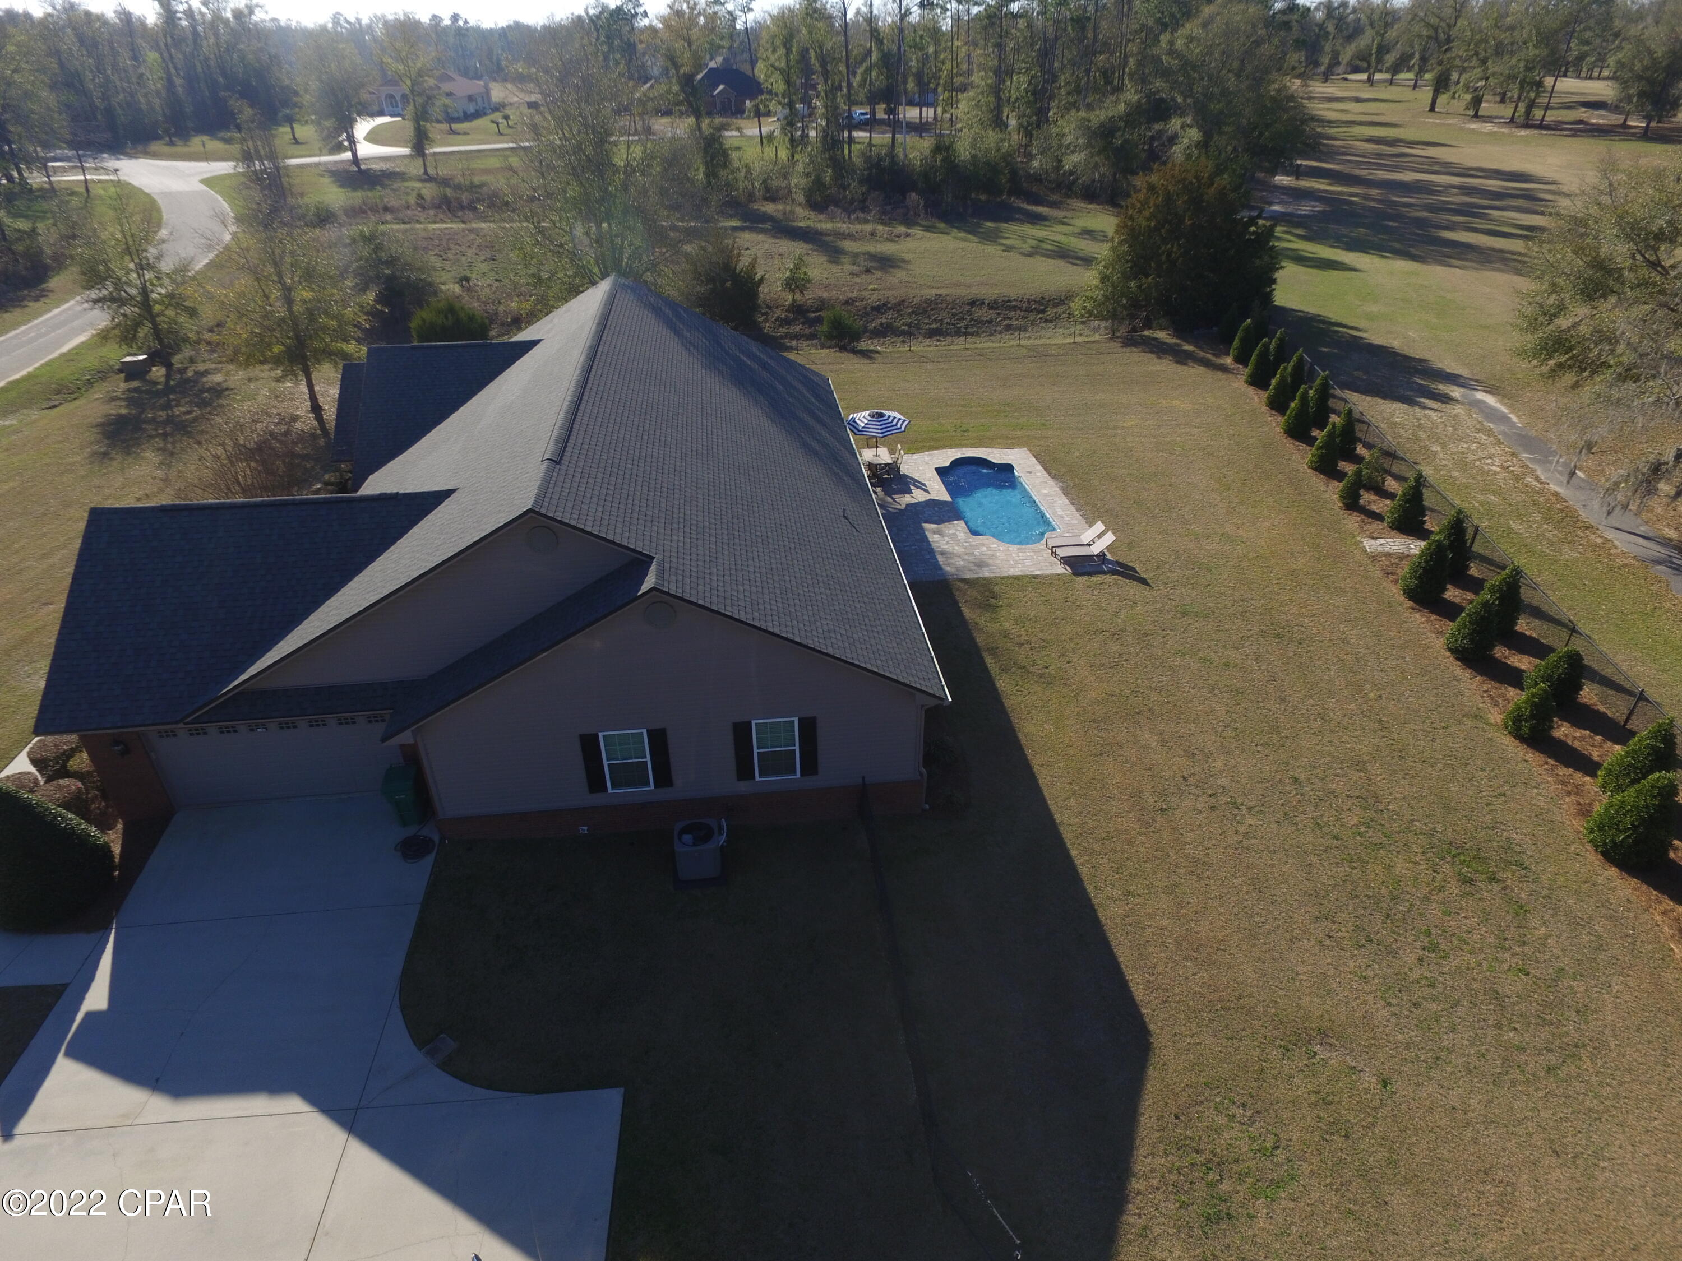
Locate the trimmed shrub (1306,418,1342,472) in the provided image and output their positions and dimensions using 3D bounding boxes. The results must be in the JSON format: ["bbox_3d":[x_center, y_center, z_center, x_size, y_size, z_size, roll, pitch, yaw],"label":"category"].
[{"bbox_3d":[19.722,-7.549,39.390,1.200,2.050,1.200,-4,31,-6],"label":"trimmed shrub"}]

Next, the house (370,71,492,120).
[{"bbox_3d":[-73.267,-93.048,168.665,18.500,6.600,15.000,0,32,0],"label":"house"}]

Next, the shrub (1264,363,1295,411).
[{"bbox_3d":[20.274,-11.202,44.433,1.250,2.100,1.250,-4,32,-6],"label":"shrub"}]

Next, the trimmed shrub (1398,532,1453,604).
[{"bbox_3d":[18.369,-2.053,30.249,1.400,2.070,1.400,-4,31,-6],"label":"trimmed shrub"}]

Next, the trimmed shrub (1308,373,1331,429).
[{"bbox_3d":[21.594,-10.277,43.558,0.950,2.420,0.950,-4,31,-6],"label":"trimmed shrub"}]

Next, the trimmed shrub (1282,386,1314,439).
[{"bbox_3d":[19.738,-9.429,41.562,1.400,2.150,1.400,-4,32,-6],"label":"trimmed shrub"}]

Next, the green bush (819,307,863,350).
[{"bbox_3d":[0.013,-17.046,54.891,2.350,2.360,2.350,-4,31,-6],"label":"green bush"}]

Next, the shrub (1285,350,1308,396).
[{"bbox_3d":[21.762,-12.315,46.151,1.150,2.150,1.150,-4,32,-6],"label":"shrub"}]

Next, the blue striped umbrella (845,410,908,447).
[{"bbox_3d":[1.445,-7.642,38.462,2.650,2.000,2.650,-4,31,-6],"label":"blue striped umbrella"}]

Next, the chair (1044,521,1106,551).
[{"bbox_3d":[7.934,-3.092,32.787,1.820,0.950,0.670,-4,31,-6],"label":"chair"}]

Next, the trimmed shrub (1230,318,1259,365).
[{"bbox_3d":[21.908,-15.620,52.505,1.300,2.340,1.300,-4,31,-6],"label":"trimmed shrub"}]

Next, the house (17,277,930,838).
[{"bbox_3d":[-7.840,-3.877,27.121,17.600,7.280,20.700,-4,32,-6],"label":"house"}]

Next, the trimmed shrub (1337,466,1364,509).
[{"bbox_3d":[19.159,-5.386,36.265,0.880,1.570,0.880,-4,31,-6],"label":"trimmed shrub"}]

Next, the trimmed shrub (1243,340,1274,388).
[{"bbox_3d":[20.570,-13.060,47.347,1.300,2.150,1.300,-4,32,-6],"label":"trimmed shrub"}]

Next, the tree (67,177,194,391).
[{"bbox_3d":[-35.273,-17.536,48.870,5.800,8.500,5.800,-4,32,-6],"label":"tree"}]

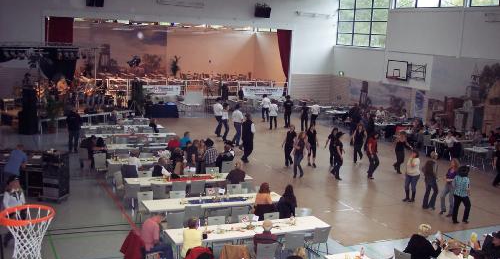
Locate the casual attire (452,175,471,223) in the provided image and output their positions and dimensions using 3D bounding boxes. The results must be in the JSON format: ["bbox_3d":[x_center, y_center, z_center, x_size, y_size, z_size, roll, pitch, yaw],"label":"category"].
[{"bbox_3d":[5.974,1.881,15.806,0.520,1.450,0.420,8,11,30],"label":"casual attire"}]

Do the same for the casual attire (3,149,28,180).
[{"bbox_3d":[-6.391,1.036,15.253,0.550,0.950,0.500,3,9,1],"label":"casual attire"}]

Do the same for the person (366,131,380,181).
[{"bbox_3d":[4.493,0.934,20.317,0.480,1.680,0.500,10,12,36],"label":"person"}]

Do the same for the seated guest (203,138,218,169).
[{"bbox_3d":[-1.341,1.075,18.692,0.500,1.350,0.700,-2,11,-29],"label":"seated guest"}]

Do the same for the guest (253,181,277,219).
[{"bbox_3d":[0.339,1.949,14.212,0.500,1.260,0.750,-1,10,-25],"label":"guest"}]

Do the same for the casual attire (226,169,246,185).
[{"bbox_3d":[-0.385,1.407,15.927,0.540,0.620,0.380,-1,10,-22],"label":"casual attire"}]

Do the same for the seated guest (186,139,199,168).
[{"bbox_3d":[-1.863,1.103,18.513,0.480,1.300,0.700,0,10,-15],"label":"seated guest"}]

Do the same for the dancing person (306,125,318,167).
[{"bbox_3d":[2.479,0.590,21.817,0.550,1.650,0.400,0,10,-18],"label":"dancing person"}]

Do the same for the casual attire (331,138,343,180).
[{"bbox_3d":[3.149,0.966,19.914,0.520,1.540,0.480,6,10,17],"label":"casual attire"}]

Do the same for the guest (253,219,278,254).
[{"bbox_3d":[0.203,2.394,11.492,0.520,1.260,0.750,-1,10,-25],"label":"guest"}]

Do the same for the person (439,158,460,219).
[{"bbox_3d":[5.862,1.664,16.375,0.480,1.680,0.520,-5,13,-41],"label":"person"}]

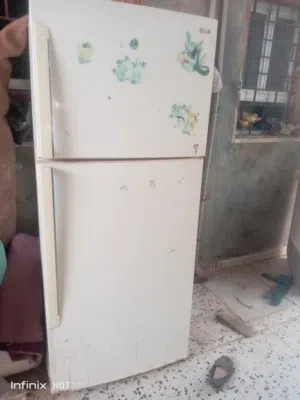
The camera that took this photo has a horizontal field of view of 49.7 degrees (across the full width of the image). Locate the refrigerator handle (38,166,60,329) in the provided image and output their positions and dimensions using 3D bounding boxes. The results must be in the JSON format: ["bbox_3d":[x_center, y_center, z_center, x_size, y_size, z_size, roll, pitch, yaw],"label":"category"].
[{"bbox_3d":[-0.392,0.211,1.280,0.050,0.695,0.040,-4,17,-22],"label":"refrigerator handle"}]

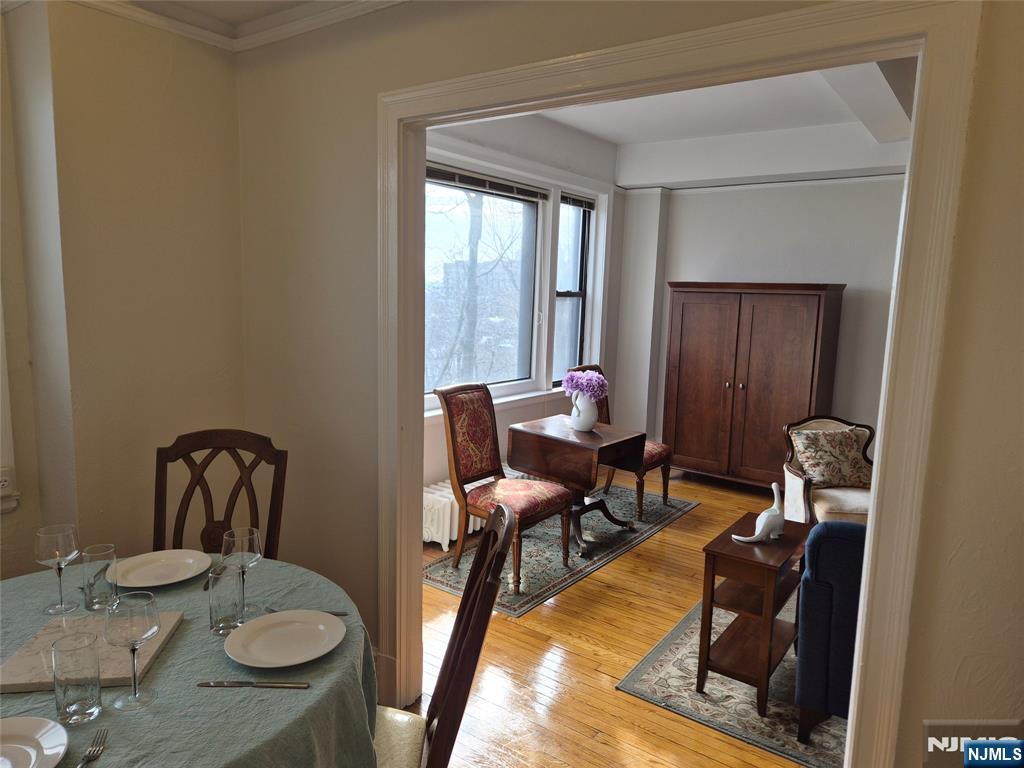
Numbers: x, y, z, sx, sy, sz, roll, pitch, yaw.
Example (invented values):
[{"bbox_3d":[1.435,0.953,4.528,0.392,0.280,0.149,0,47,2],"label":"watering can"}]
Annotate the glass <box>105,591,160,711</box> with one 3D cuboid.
[{"bbox_3d":[-0.765,0.541,1.378,0.098,0.212,0.098,1,8,0],"label":"glass"}]

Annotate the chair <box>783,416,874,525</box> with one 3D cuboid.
[{"bbox_3d":[1.860,0.678,3.770,0.640,0.870,0.680,3,8,7],"label":"chair"}]

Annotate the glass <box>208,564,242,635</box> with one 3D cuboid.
[{"bbox_3d":[-0.678,0.514,1.615,0.074,0.148,0.074,7,10,35],"label":"glass"}]

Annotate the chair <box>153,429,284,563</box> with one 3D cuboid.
[{"bbox_3d":[-1.088,0.719,2.375,0.500,1.020,0.560,1,8,-3],"label":"chair"}]

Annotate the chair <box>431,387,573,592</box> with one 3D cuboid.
[{"bbox_3d":[-0.062,0.544,3.854,0.660,1.010,0.515,8,10,37],"label":"chair"}]

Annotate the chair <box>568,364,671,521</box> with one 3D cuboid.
[{"bbox_3d":[0.800,0.400,5.045,0.660,1.010,0.515,7,10,35],"label":"chair"}]

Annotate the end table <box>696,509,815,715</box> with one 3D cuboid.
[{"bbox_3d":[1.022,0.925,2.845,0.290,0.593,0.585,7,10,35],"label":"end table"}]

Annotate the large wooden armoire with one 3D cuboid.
[{"bbox_3d":[1.958,0.015,5.667,1.214,1.661,0.640,7,10,35],"label":"large wooden armoire"}]

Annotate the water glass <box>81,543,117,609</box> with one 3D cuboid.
[{"bbox_3d":[-1.043,0.490,1.720,0.071,0.148,0.071,7,10,35],"label":"water glass"}]

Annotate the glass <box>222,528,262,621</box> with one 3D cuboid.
[{"bbox_3d":[-0.681,0.471,1.712,0.096,0.206,0.096,7,10,35],"label":"glass"}]

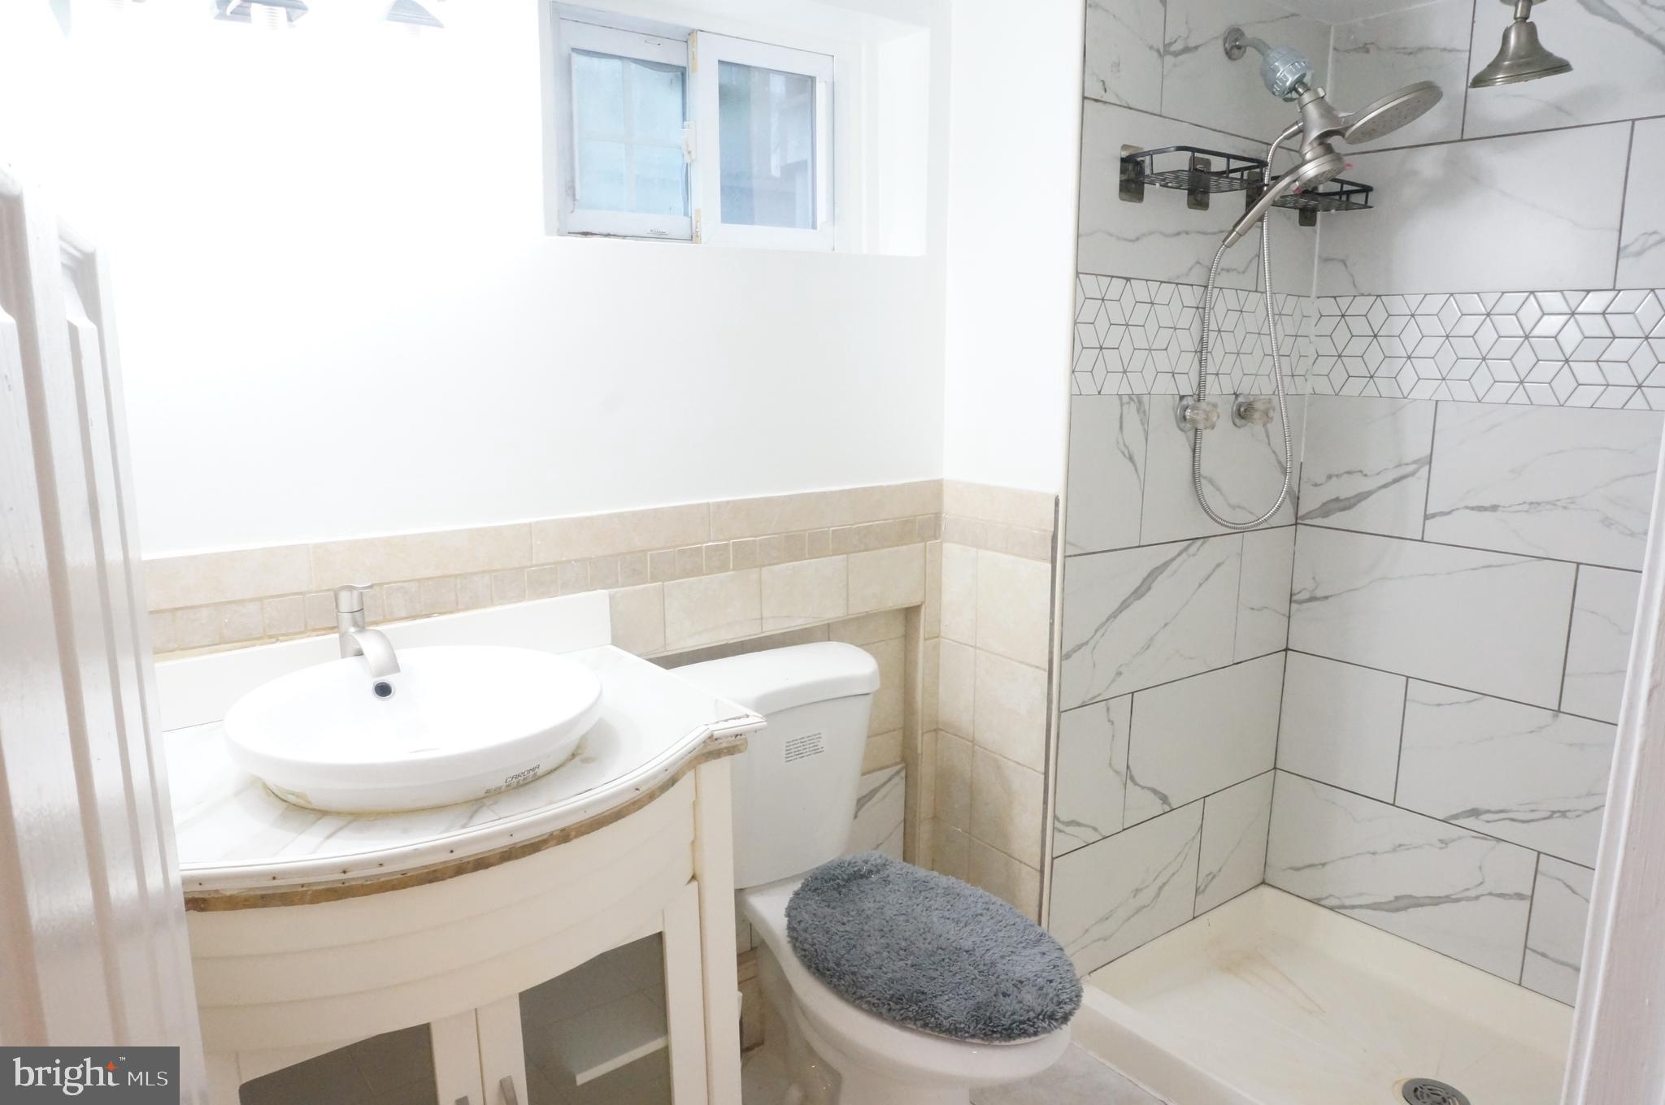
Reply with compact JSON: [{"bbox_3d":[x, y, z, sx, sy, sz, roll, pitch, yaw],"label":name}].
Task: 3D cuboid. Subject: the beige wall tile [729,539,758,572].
[{"bbox_3d":[-0.166,0.001,2.050,0.060,0.052,0.010,-8,13,-37],"label":"beige wall tile"}]

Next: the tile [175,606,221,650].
[{"bbox_3d":[-0.846,0.098,1.477,0.051,0.052,0.010,-8,13,-38],"label":"tile"}]

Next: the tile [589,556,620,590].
[{"bbox_3d":[-0.389,0.035,1.880,0.054,0.058,0.010,-8,14,-36],"label":"tile"}]

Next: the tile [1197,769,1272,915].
[{"bbox_3d":[0.962,0.690,2.650,0.295,0.298,0.010,-8,13,-37],"label":"tile"}]

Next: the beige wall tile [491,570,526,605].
[{"bbox_3d":[-0.521,0.054,1.781,0.053,0.054,0.010,-8,13,-37],"label":"beige wall tile"}]

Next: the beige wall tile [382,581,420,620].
[{"bbox_3d":[-0.653,0.071,1.681,0.050,0.051,0.010,-8,13,-37],"label":"beige wall tile"}]

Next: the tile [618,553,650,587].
[{"bbox_3d":[-0.344,0.028,1.913,0.053,0.058,0.010,-8,14,-36],"label":"tile"}]

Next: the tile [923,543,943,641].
[{"bbox_3d":[0.208,0.079,2.329,0.043,0.207,0.010,-8,13,-38],"label":"tile"}]

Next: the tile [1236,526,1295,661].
[{"bbox_3d":[1.008,0.093,2.590,0.217,0.302,0.010,-8,14,-37],"label":"tile"}]

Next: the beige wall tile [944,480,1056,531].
[{"bbox_3d":[0.329,-0.095,2.201,0.010,0.070,0.300,-8,14,-36],"label":"beige wall tile"}]

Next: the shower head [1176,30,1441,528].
[{"bbox_3d":[0.972,-0.516,2.168,0.384,1.000,0.409,-8,13,-38],"label":"shower head"}]

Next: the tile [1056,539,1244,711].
[{"bbox_3d":[0.676,0.134,2.320,0.590,0.305,0.010,-8,13,-37],"label":"tile"}]

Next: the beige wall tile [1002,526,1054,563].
[{"bbox_3d":[0.379,-0.017,2.140,0.010,0.058,0.125,-8,13,-38],"label":"beige wall tile"}]

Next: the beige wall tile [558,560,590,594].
[{"bbox_3d":[-0.433,0.042,1.848,0.053,0.053,0.010,-8,13,-37],"label":"beige wall tile"}]

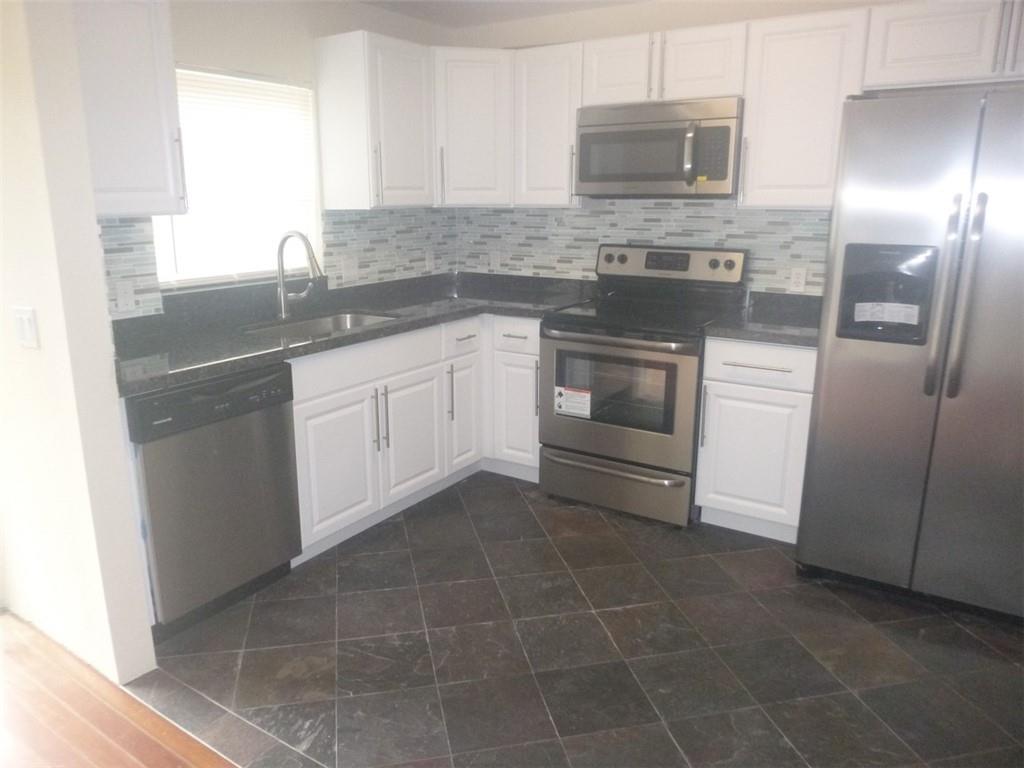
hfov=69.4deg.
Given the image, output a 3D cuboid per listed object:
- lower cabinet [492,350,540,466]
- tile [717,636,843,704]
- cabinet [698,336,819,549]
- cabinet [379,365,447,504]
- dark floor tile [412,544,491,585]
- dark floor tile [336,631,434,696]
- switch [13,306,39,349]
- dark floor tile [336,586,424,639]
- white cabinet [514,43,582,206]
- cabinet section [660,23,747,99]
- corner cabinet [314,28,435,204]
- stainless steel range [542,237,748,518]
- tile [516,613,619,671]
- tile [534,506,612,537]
[{"bbox_3d":[0.175,0.083,4.005,0.259,0.594,0.550,9,16,31],"label":"lower cabinet"},{"bbox_3d":[0.848,0.913,2.355,0.303,0.012,0.303,-3,14,-12],"label":"tile"},{"bbox_3d":[1.182,0.197,3.411,0.457,0.877,0.615,9,16,31],"label":"cabinet"},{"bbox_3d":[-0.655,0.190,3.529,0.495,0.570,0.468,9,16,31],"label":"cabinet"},{"bbox_3d":[-0.242,0.731,2.991,0.298,0.010,0.298,-3,14,-12],"label":"dark floor tile"},{"bbox_3d":[-0.408,0.897,2.376,0.301,0.012,0.301,-3,14,-12],"label":"dark floor tile"},{"bbox_3d":[-1.385,-0.161,2.099,0.117,0.115,0.010,9,17,31],"label":"switch"},{"bbox_3d":[-0.476,0.831,2.670,0.300,0.015,0.300,-3,14,-12],"label":"dark floor tile"},{"bbox_3d":[0.262,-1.301,3.806,0.391,0.760,0.328,9,16,32],"label":"white cabinet"},{"bbox_3d":[0.890,-1.401,3.292,0.384,0.285,0.270,9,17,32],"label":"cabinet section"},{"bbox_3d":[-0.662,-1.263,3.637,0.318,0.766,0.467,9,17,31],"label":"corner cabinet"},{"bbox_3d":[0.628,-0.036,3.644,0.770,1.210,0.710,9,16,31],"label":"stainless steel range"},{"bbox_3d":[0.186,0.871,2.515,0.303,0.012,0.303,-3,14,-12],"label":"tile"},{"bbox_3d":[0.286,0.641,3.427,0.301,0.012,0.301,-3,14,-12],"label":"tile"}]

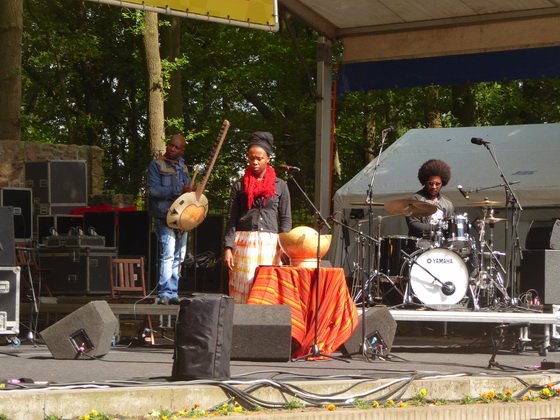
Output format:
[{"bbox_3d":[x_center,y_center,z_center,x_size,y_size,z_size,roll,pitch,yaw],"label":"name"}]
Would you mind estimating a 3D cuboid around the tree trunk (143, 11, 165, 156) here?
[{"bbox_3d":[-1.682,-0.898,29.500,0.240,3.800,0.240,-2,0,0],"label":"tree trunk"}]

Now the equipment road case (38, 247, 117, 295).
[{"bbox_3d":[-2.281,0.681,24.600,0.660,0.540,0.600,0,0,33],"label":"equipment road case"}]

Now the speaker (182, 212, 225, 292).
[{"bbox_3d":[-0.876,0.492,25.000,0.460,0.900,0.480,1,0,0],"label":"speaker"}]

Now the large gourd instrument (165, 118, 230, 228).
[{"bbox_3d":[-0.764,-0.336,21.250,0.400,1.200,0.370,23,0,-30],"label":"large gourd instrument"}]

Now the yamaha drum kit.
[{"bbox_3d":[1.519,0.426,21.900,1.550,1.100,1.400,1,0,-7],"label":"yamaha drum kit"}]

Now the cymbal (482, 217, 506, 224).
[{"bbox_3d":[1.975,0.093,20.300,0.340,0.050,0.340,0,0,0],"label":"cymbal"}]

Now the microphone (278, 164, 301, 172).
[{"bbox_3d":[0.075,-0.328,17.250,0.185,0.050,0.050,12,3,18],"label":"microphone"}]

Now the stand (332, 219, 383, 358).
[{"bbox_3d":[0.633,0.621,17.400,0.460,1.160,0.480,0,0,0],"label":"stand"}]

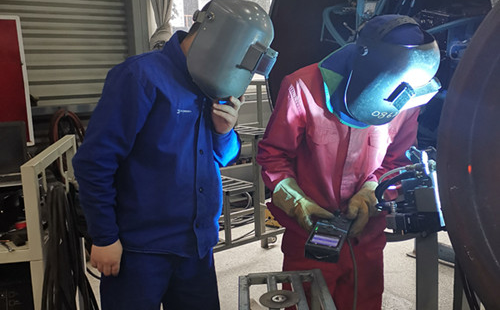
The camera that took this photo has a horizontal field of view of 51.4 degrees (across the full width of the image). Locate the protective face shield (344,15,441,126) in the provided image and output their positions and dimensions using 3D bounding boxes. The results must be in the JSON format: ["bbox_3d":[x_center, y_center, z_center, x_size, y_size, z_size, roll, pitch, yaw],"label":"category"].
[{"bbox_3d":[0.423,-0.244,1.520,0.235,0.255,0.305,-11,-32,-50],"label":"protective face shield"}]

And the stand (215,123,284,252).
[{"bbox_3d":[-0.042,0.239,4.178,0.550,0.970,0.800,7,13,44],"label":"stand"}]

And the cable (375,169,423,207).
[{"bbox_3d":[0.434,0.095,1.520,0.145,0.115,0.100,-2,10,0],"label":"cable"}]

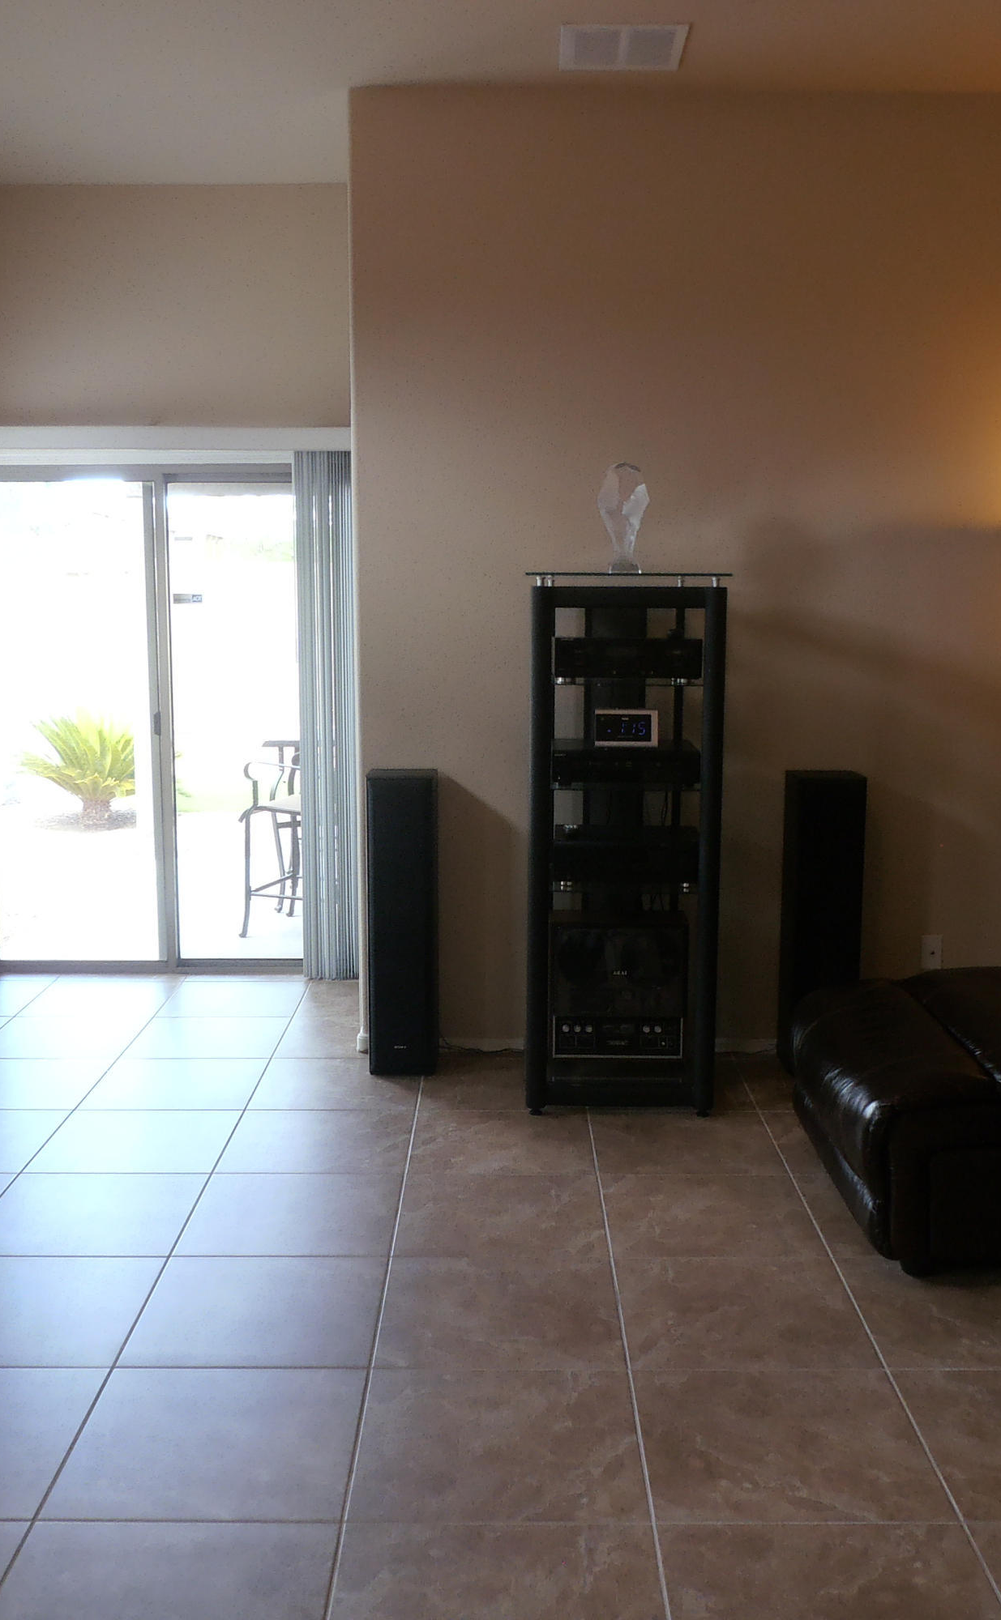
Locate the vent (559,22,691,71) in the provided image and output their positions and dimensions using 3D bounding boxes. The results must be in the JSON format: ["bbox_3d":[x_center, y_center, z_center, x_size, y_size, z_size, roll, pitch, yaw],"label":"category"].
[{"bbox_3d":[0.345,-2.164,4.263,0.353,0.020,0.362,0,8,0],"label":"vent"}]

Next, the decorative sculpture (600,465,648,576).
[{"bbox_3d":[0.358,-0.850,4.386,0.149,0.320,0.110,0,8,0],"label":"decorative sculpture"}]

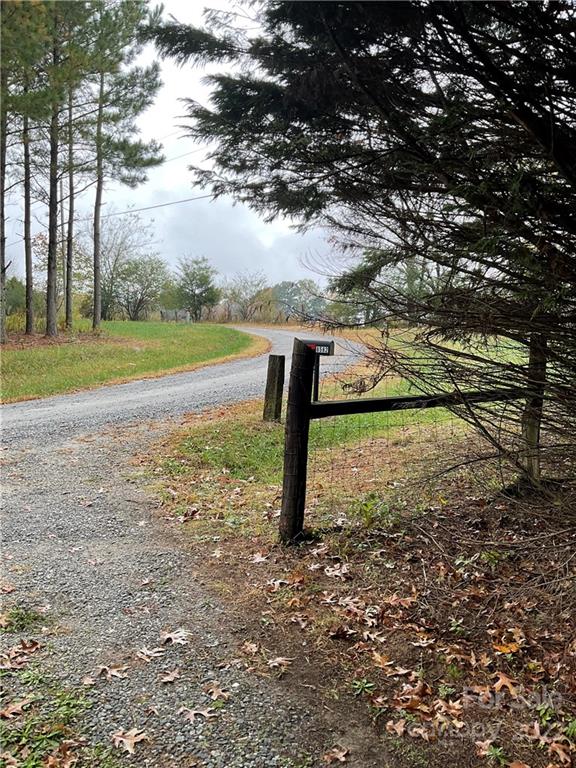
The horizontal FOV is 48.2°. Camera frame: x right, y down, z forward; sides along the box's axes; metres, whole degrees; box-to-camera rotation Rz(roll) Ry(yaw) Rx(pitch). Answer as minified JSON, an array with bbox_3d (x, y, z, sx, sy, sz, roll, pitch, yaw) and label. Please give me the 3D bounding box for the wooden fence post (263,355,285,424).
[{"bbox_3d":[-0.173,0.068,8.700,0.185,0.880,0.185,8,7,27],"label":"wooden fence post"}]

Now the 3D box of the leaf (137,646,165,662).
[{"bbox_3d":[-0.584,1.156,2.749,0.120,0.030,0.085,1,6,0],"label":"leaf"}]

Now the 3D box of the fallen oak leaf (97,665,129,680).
[{"bbox_3d":[-0.704,1.169,2.599,0.130,0.030,0.080,1,6,0],"label":"fallen oak leaf"}]

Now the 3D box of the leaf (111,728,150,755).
[{"bbox_3d":[-0.535,1.217,2.194,0.128,0.030,0.115,1,6,0],"label":"leaf"}]

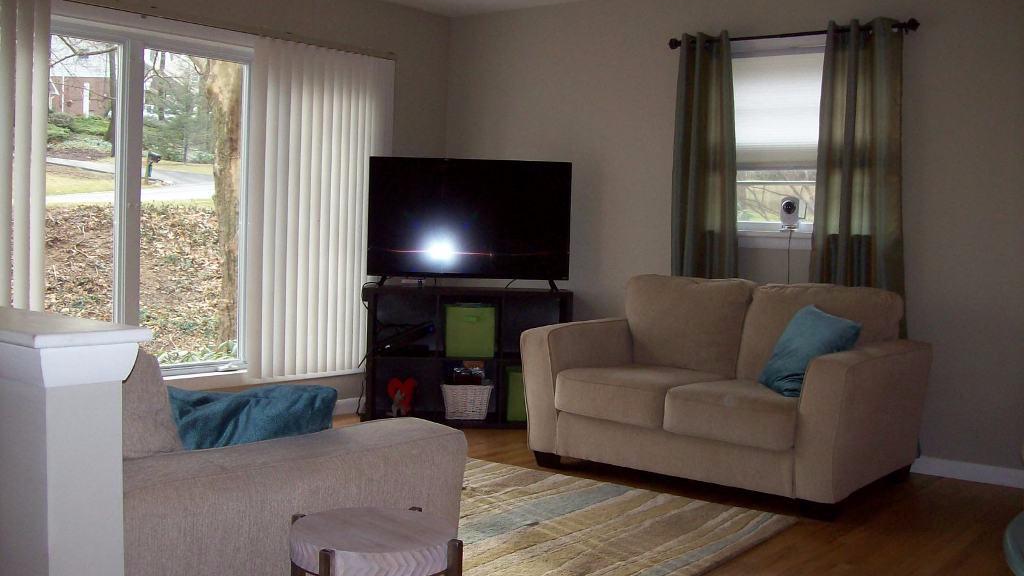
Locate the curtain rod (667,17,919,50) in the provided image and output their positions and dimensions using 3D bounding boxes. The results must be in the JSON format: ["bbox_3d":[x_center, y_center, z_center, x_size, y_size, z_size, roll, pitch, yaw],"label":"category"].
[{"bbox_3d":[1.332,-1.233,5.186,1.320,0.060,0.080,4,4,39],"label":"curtain rod"}]

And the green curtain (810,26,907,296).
[{"bbox_3d":[1.613,-0.249,4.989,0.500,2.020,0.120,4,4,39],"label":"green curtain"}]

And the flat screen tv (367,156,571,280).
[{"bbox_3d":[-0.237,-0.376,5.880,1.120,0.680,0.090,1,3,-4],"label":"flat screen tv"}]

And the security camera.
[{"bbox_3d":[1.363,-0.366,5.231,0.090,0.165,0.090,3,3,28],"label":"security camera"}]

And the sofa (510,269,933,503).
[{"bbox_3d":[0.952,0.400,4.818,1.580,0.870,0.950,4,4,39],"label":"sofa"}]

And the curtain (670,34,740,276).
[{"bbox_3d":[0.989,-0.298,5.502,0.400,2.020,0.120,4,4,39],"label":"curtain"}]

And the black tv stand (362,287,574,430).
[{"bbox_3d":[-0.236,0.385,5.996,1.120,0.765,0.390,2,3,-3],"label":"black tv stand"}]

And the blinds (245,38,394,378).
[{"bbox_3d":[-1.048,-0.430,5.920,0.090,1.780,1.040,4,4,39],"label":"blinds"}]

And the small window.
[{"bbox_3d":[1.366,-0.733,5.295,0.940,1.040,0.100,4,4,39],"label":"small window"}]

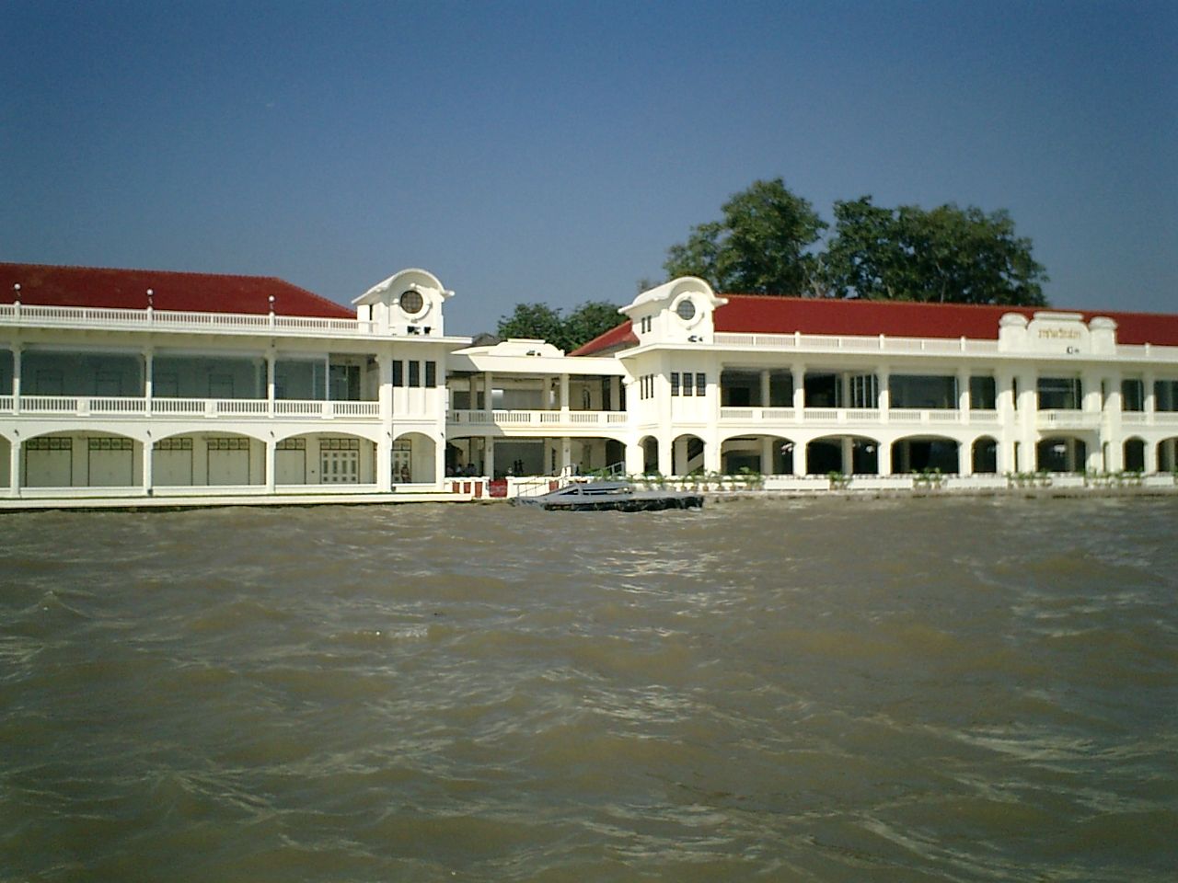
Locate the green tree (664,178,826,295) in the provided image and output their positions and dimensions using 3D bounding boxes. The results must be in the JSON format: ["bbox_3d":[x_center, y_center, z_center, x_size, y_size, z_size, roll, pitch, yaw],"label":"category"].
[{"bbox_3d":[13.380,-9.890,108.000,14.300,25.600,13.500,0,0,0],"label":"green tree"}]

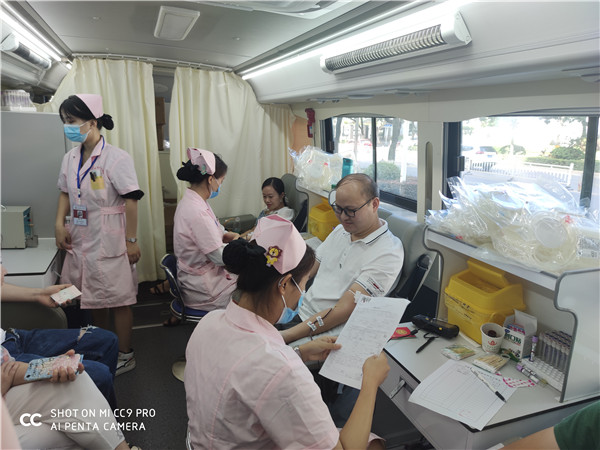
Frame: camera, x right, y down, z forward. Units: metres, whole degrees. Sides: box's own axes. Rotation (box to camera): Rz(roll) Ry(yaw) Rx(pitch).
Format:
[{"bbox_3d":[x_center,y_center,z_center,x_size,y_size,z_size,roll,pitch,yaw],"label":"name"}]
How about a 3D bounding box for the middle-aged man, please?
[{"bbox_3d":[0.054,0.493,1.650,0.530,1.280,0.820,13,16,36],"label":"middle-aged man"}]

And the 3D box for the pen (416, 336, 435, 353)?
[{"bbox_3d":[0.442,0.420,1.457,0.011,0.011,0.149,14,17,38],"label":"pen"}]

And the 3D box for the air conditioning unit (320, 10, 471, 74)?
[{"bbox_3d":[0.302,-0.670,1.621,0.055,0.097,0.913,-42,25,-7],"label":"air conditioning unit"}]

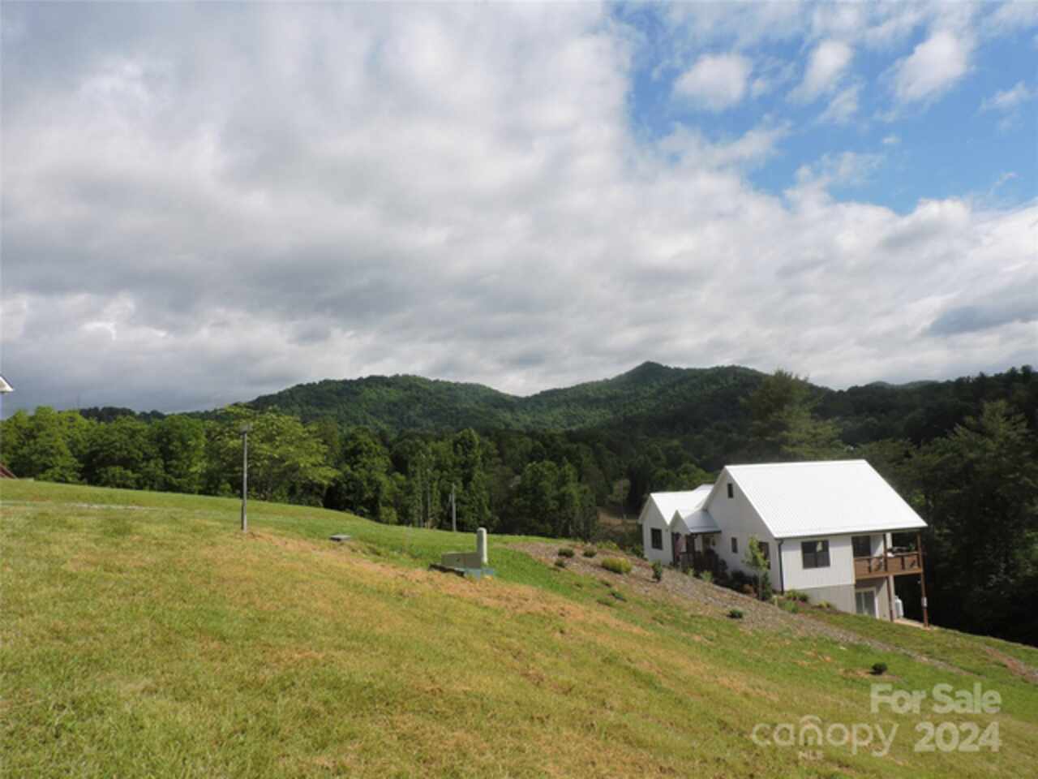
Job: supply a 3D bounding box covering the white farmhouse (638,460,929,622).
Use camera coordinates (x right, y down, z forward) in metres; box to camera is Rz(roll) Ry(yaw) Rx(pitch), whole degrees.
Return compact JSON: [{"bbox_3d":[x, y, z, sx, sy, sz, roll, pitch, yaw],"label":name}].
[{"bbox_3d":[17.137,10.157,49.519,13.338,10.136,14.162,-1,-5,-16],"label":"white farmhouse"}]

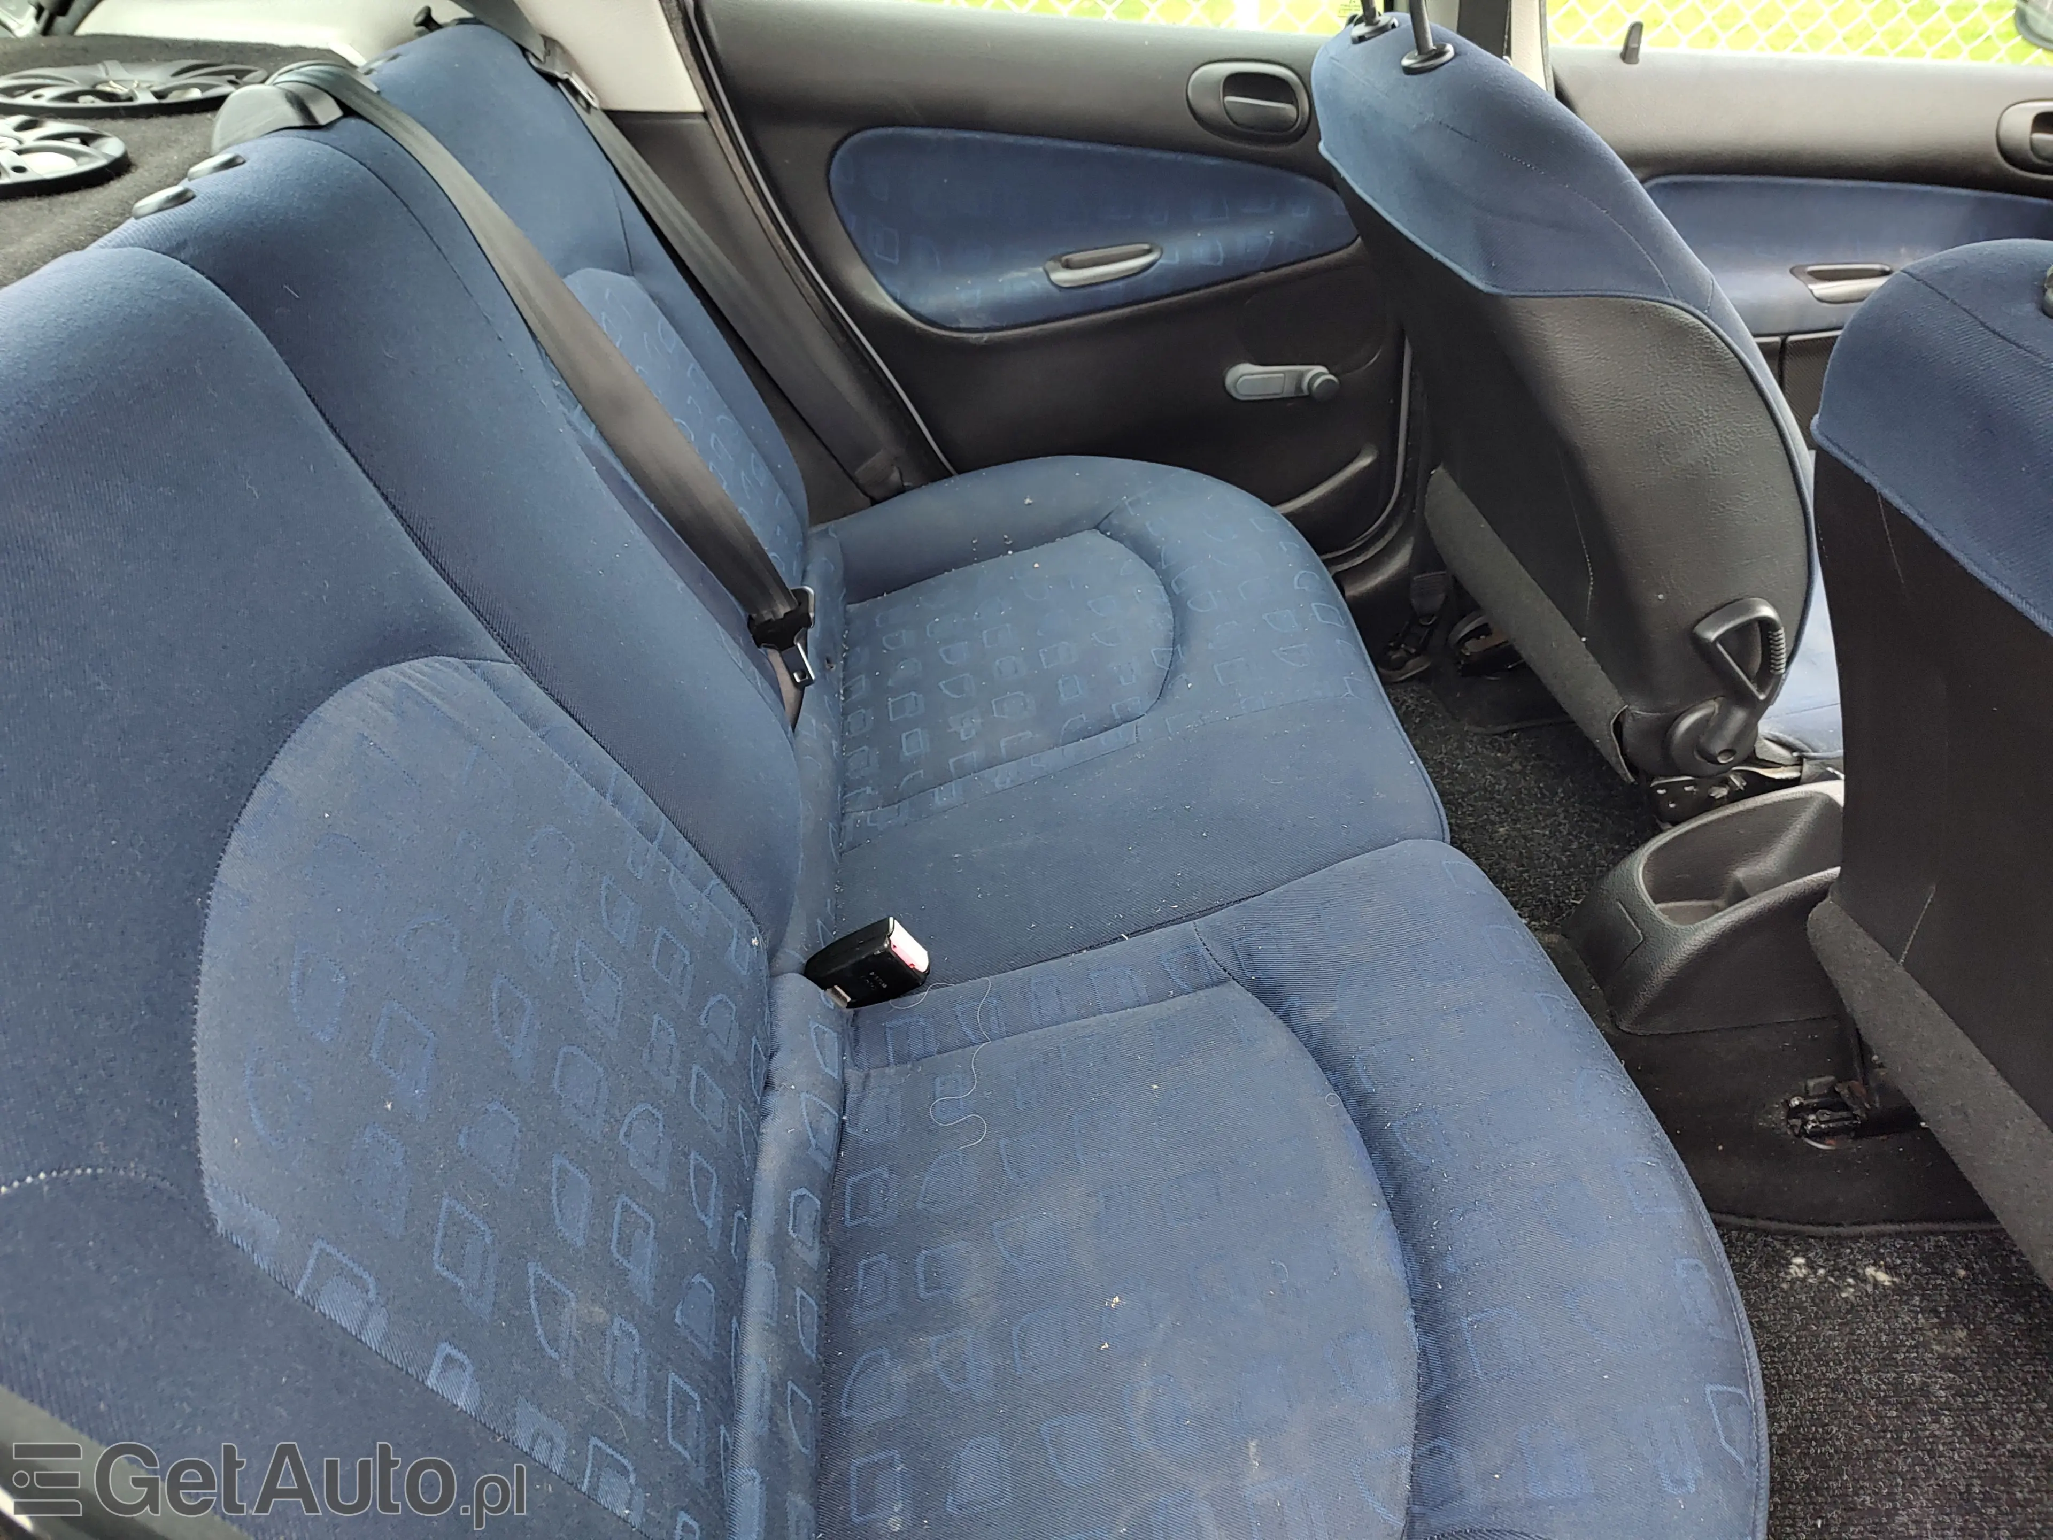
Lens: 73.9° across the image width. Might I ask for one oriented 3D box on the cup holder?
[{"bbox_3d":[0.566,0.101,1.085,0.230,0.150,0.135,-5,37,-4],"label":"cup holder"}]

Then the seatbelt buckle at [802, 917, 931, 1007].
[{"bbox_3d":[-0.109,0.133,0.939,0.073,0.040,0.027,-29,32,28],"label":"seatbelt buckle"}]

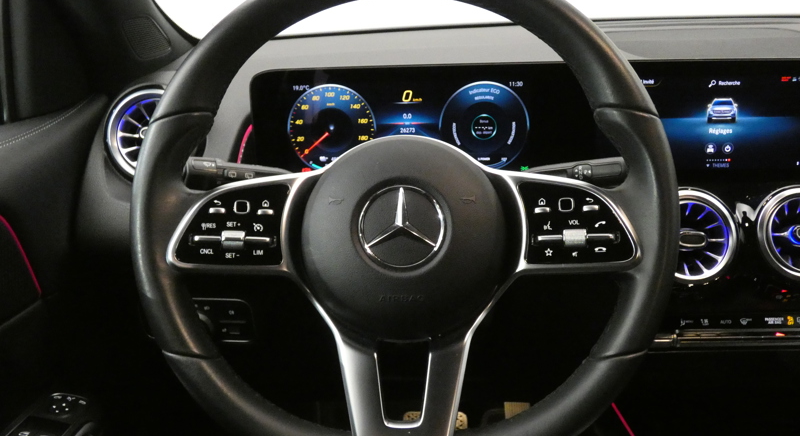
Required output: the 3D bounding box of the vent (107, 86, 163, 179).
[{"bbox_3d":[-0.225,-0.076,0.633,0.089,0.089,0.032,-2,-1,-7],"label":"vent"}]

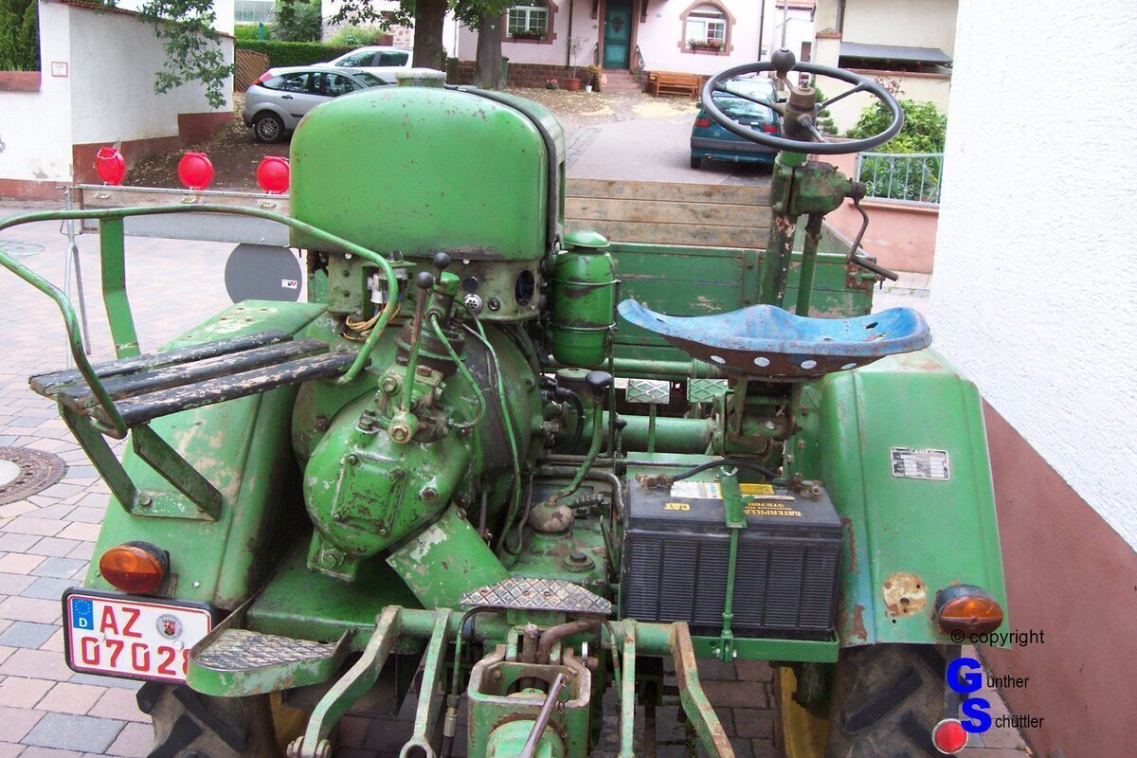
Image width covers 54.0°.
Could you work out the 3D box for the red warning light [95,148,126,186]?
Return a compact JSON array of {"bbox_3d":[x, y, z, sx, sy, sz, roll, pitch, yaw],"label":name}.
[{"bbox_3d":[-2.467,-1.142,6.020,0.182,0.200,0.065,9,15,23],"label":"red warning light"}]

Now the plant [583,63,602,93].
[{"bbox_3d":[0.738,-9.563,35.500,0.600,0.970,0.550,5,13,11],"label":"plant"}]

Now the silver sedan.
[{"bbox_3d":[-4.321,-5.352,22.160,4.170,1.430,1.700,9,19,16],"label":"silver sedan"}]

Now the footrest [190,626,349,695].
[{"bbox_3d":[-0.476,0.450,1.786,0.210,0.047,0.155,5,14,8],"label":"footrest"}]

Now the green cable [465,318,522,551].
[{"bbox_3d":[-0.142,0.106,2.100,0.105,0.440,0.120,2,17,4],"label":"green cable"}]

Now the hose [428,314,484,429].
[{"bbox_3d":[-0.201,-0.013,2.020,0.097,0.195,0.085,2,17,4],"label":"hose"}]

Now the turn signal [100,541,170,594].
[{"bbox_3d":[-0.739,0.322,1.900,0.108,0.073,0.063,2,17,4],"label":"turn signal"}]

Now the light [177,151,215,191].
[{"bbox_3d":[-1.931,-1.073,5.790,0.182,0.200,0.065,5,14,9],"label":"light"}]

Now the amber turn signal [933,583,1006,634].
[{"bbox_3d":[0.642,0.368,1.790,0.106,0.072,0.063,2,17,4],"label":"amber turn signal"}]

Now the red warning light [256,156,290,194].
[{"bbox_3d":[-1.471,-1.022,5.600,0.182,0.195,0.095,7,13,17],"label":"red warning light"}]

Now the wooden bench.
[{"bbox_3d":[3.390,-9.373,35.500,1.650,0.860,0.600,3,14,0],"label":"wooden bench"}]

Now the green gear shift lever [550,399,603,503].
[{"bbox_3d":[0.015,0.128,2.030,0.100,0.195,0.050,3,13,3],"label":"green gear shift lever"}]

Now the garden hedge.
[{"bbox_3d":[-7.791,-8.833,31.500,3.800,1.500,0.900,1,13,-6],"label":"garden hedge"}]

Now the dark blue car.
[{"bbox_3d":[3.466,-5.029,21.932,1.680,1.400,4.000,6,22,11],"label":"dark blue car"}]

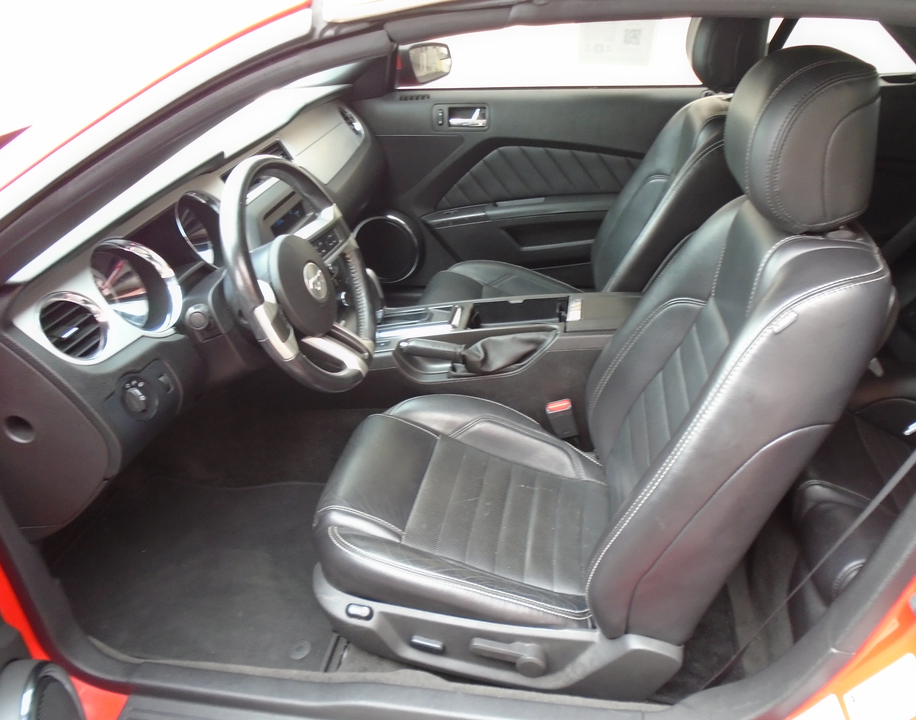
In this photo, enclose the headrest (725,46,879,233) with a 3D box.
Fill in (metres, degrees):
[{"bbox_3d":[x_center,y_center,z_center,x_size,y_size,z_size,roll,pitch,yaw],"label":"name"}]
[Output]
[{"bbox_3d":[0.407,-0.286,0.902,0.150,0.195,0.265,3,30,10],"label":"headrest"}]

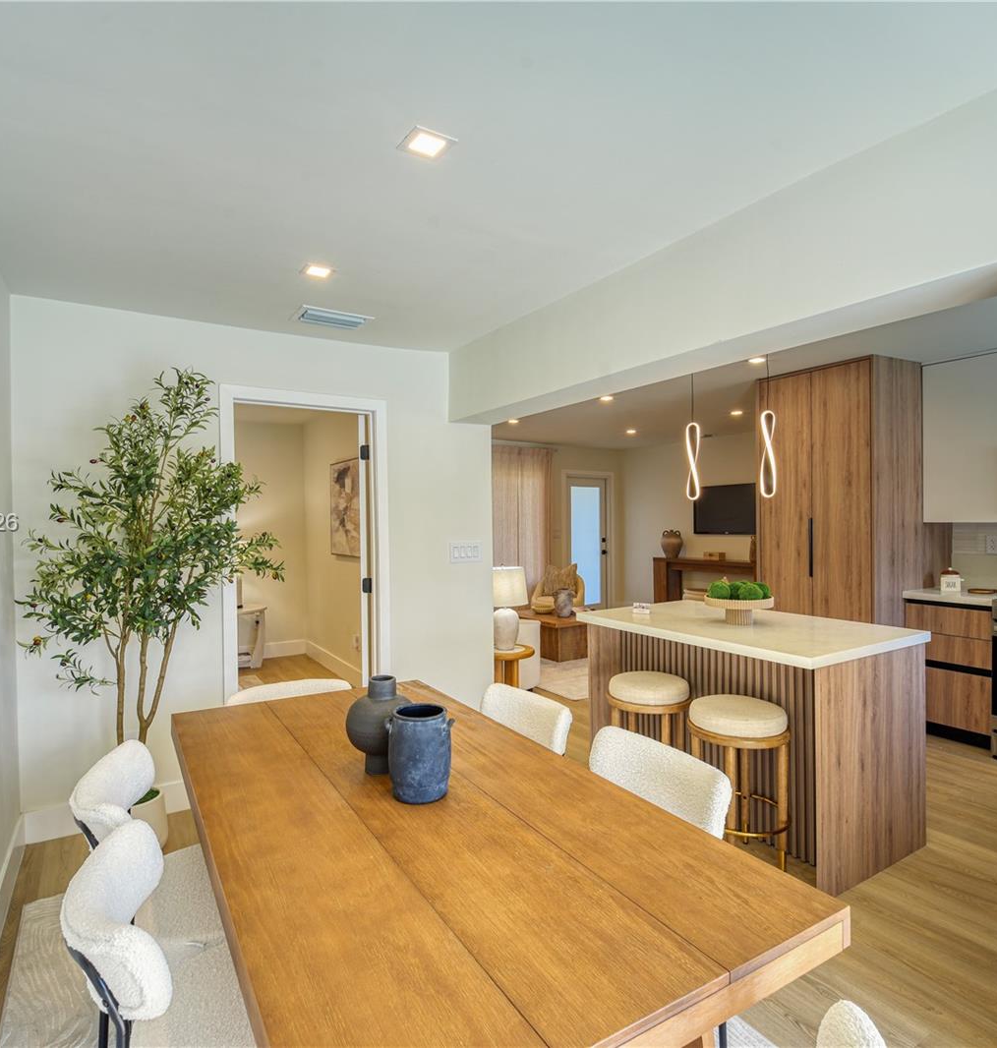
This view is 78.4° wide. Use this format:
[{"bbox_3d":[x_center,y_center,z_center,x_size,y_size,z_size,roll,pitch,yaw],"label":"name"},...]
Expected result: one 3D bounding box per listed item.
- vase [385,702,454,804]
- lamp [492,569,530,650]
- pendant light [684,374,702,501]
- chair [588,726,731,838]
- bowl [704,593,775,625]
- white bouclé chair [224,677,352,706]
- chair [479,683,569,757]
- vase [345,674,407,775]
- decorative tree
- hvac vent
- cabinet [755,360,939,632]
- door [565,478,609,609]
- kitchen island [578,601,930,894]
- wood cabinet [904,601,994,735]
[{"bbox_3d":[-0.199,0.575,1.549,0.166,0.205,0.154,0,1,0],"label":"vase"},{"bbox_3d":[0.042,0.604,4.478,0.360,0.610,0.360,-1,1,0],"label":"lamp"},{"bbox_3d":[1.010,-0.578,3.181,0.090,0.910,0.090,-1,1,-33],"label":"pendant light"},{"bbox_3d":[0.262,1.016,1.577,0.550,0.790,0.490,-1,1,-33],"label":"chair"},{"bbox_3d":[1.171,0.406,2.926,0.330,0.125,0.330,-1,1,0],"label":"bowl"},{"bbox_3d":[-0.710,1.019,2.273,0.500,0.790,0.550,-1,1,-33],"label":"white bouclé chair"},{"bbox_3d":[-0.069,1.035,2.120,0.550,0.790,0.480,-1,1,-32],"label":"chair"},{"bbox_3d":[-0.327,0.557,1.704,0.200,0.240,0.200,0,1,0],"label":"vase"},{"bbox_3d":[-1.431,0.348,2.636,1.000,2.070,0.780,-1,1,-32],"label":"decorative tree"},{"bbox_3d":[-0.850,-1.044,3.151,0.385,0.030,0.265,-1,1,-33],"label":"hvac vent"},{"bbox_3d":[2.569,0.163,4.475,0.970,2.440,0.840,-1,1,-32],"label":"cabinet"},{"bbox_3d":[1.298,0.353,8.712,0.770,2.030,0.050,-1,1,-33],"label":"door"},{"bbox_3d":[1.186,0.950,3.043,0.960,0.920,1.345,-1,1,-32],"label":"kitchen island"},{"bbox_3d":[3.093,0.945,4.050,0.600,0.880,0.470,-1,1,-32],"label":"wood cabinet"}]

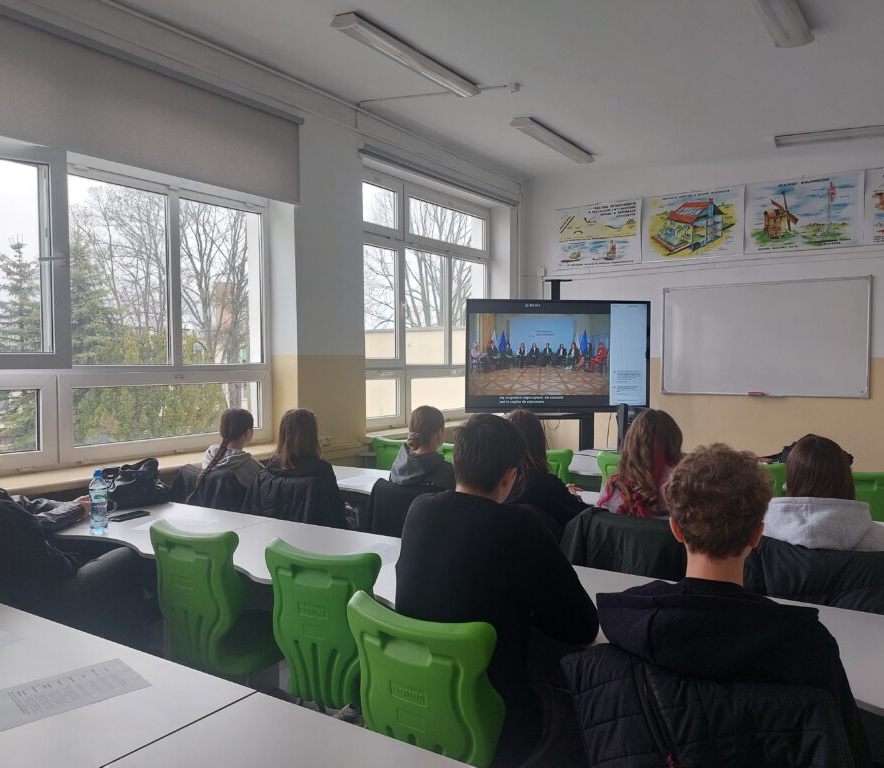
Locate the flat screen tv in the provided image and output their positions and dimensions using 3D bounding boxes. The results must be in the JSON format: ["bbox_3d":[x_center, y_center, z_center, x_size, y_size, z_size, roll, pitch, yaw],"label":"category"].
[{"bbox_3d":[1.067,-0.254,6.508,1.710,1.022,0.090,0,2,-6],"label":"flat screen tv"}]

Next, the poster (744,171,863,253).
[{"bbox_3d":[3.083,-1.455,6.077,0.918,0.617,0.010,1,3,35],"label":"poster"}]

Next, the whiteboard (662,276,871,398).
[{"bbox_3d":[2.815,-0.389,6.294,1.717,0.996,0.030,1,3,35],"label":"whiteboard"}]

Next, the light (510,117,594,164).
[{"bbox_3d":[0.976,-2.075,6.143,0.180,0.080,1.275,1,3,34],"label":"light"}]

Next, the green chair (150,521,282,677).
[{"bbox_3d":[-0.754,0.943,2.716,0.440,0.850,0.520,1,2,28],"label":"green chair"}]

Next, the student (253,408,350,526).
[{"bbox_3d":[-0.669,0.723,3.867,0.450,1.201,0.660,1,3,33],"label":"student"}]

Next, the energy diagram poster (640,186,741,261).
[{"bbox_3d":[2.328,-1.481,6.641,0.930,0.612,0.010,1,3,34],"label":"energy diagram poster"}]

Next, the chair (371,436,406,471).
[{"bbox_3d":[-0.224,0.839,5.411,0.450,0.870,0.510,1,3,29],"label":"chair"}]

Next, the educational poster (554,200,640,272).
[{"bbox_3d":[1.561,-1.493,7.167,0.920,0.625,0.010,1,3,34],"label":"educational poster"}]

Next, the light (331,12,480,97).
[{"bbox_3d":[-0.172,-2.010,4.404,0.140,0.070,1.260,1,3,35],"label":"light"}]

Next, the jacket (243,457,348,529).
[{"bbox_3d":[-0.730,0.696,3.575,0.560,0.550,0.270,1,3,34],"label":"jacket"}]

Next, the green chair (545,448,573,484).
[{"bbox_3d":[0.816,0.854,4.912,0.430,0.850,0.520,1,3,35],"label":"green chair"}]

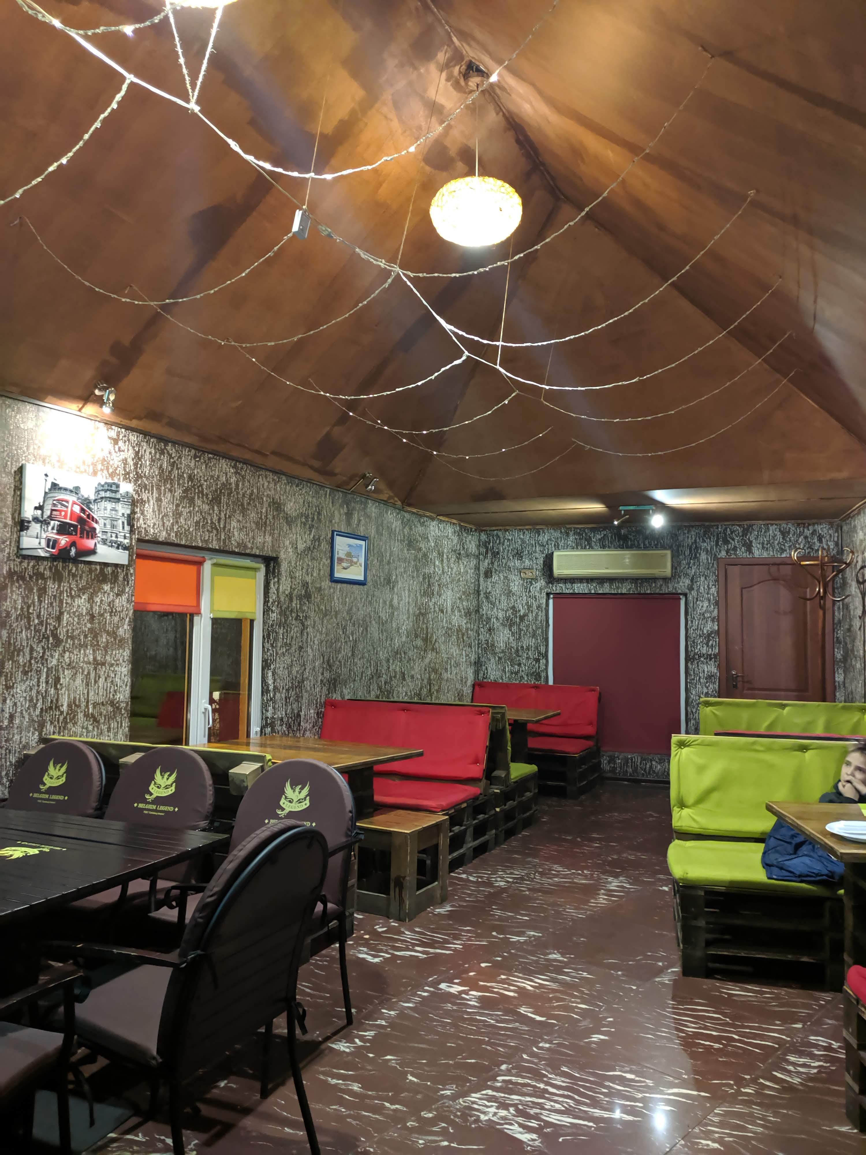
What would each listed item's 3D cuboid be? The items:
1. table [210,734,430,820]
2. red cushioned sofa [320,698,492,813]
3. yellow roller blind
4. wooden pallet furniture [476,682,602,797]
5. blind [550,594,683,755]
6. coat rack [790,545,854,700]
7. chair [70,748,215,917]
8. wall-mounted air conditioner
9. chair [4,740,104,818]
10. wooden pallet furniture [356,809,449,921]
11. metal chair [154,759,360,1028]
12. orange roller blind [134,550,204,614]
[{"bbox_3d":[-0.708,1.264,4.497,1.088,0.743,0.713,-2,-4,34],"label":"table"},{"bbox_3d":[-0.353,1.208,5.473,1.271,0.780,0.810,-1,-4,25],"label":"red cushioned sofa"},{"bbox_3d":[-1.288,0.087,5.643,0.050,0.354,0.467,-1,-4,27],"label":"yellow roller blind"},{"bbox_3d":[0.823,1.449,7.925,1.285,0.900,0.820,-1,-4,25],"label":"wooden pallet furniture"},{"bbox_3d":[1.750,0.921,8.342,1.234,1.504,0.060,0,-4,20],"label":"blind"},{"bbox_3d":[2.914,0.781,6.464,0.460,2.054,0.460,-1,-4,23],"label":"coat rack"},{"bbox_3d":[-1.176,1.098,3.147,0.575,0.896,0.616,-1,-4,23],"label":"chair"},{"bbox_3d":[1.699,-0.116,8.180,1.102,0.270,0.200,-1,-4,23],"label":"wall-mounted air conditioner"},{"bbox_3d":[-1.721,1.119,3.461,0.590,0.890,0.630,-1,-4,23],"label":"chair"},{"bbox_3d":[-0.156,1.424,4.325,0.317,0.418,0.392,-1,-4,29],"label":"wooden pallet furniture"},{"bbox_3d":[-0.643,1.103,2.968,0.600,0.890,0.630,-1,-4,24],"label":"metal chair"},{"bbox_3d":[-1.558,0.036,5.127,0.050,0.349,0.563,-1,-4,27],"label":"orange roller blind"}]

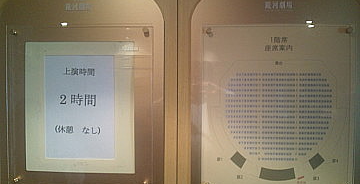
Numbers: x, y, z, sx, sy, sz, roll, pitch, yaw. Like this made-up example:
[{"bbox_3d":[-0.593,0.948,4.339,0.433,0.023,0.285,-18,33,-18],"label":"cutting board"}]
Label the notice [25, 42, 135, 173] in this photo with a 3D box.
[{"bbox_3d":[-0.309,0.047,0.905,0.343,0.407,0.014,0,1,3],"label":"notice"}]

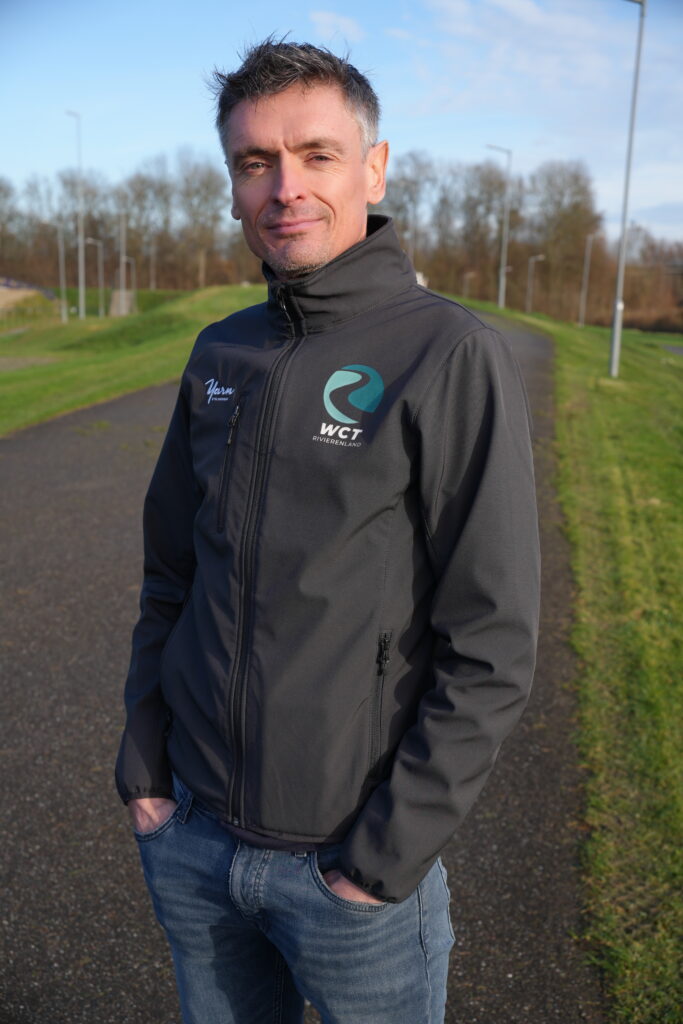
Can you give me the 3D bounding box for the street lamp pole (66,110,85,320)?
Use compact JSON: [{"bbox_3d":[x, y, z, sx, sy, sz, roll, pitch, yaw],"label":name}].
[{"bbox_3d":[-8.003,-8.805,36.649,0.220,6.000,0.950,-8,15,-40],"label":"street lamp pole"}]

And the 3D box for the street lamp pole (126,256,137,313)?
[{"bbox_3d":[-22.564,-24.161,130.794,1.100,6.000,0.220,-1,12,-11],"label":"street lamp pole"}]

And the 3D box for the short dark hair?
[{"bbox_3d":[-0.048,-0.426,1.321,0.175,0.160,0.200,1,12,16],"label":"short dark hair"}]

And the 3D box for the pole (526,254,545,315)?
[{"bbox_3d":[20.100,-23.443,126.467,1.200,6.000,0.220,1,11,0],"label":"pole"}]

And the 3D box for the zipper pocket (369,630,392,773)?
[{"bbox_3d":[0.040,0.198,1.260,0.020,0.158,0.014,3,11,-6],"label":"zipper pocket"}]

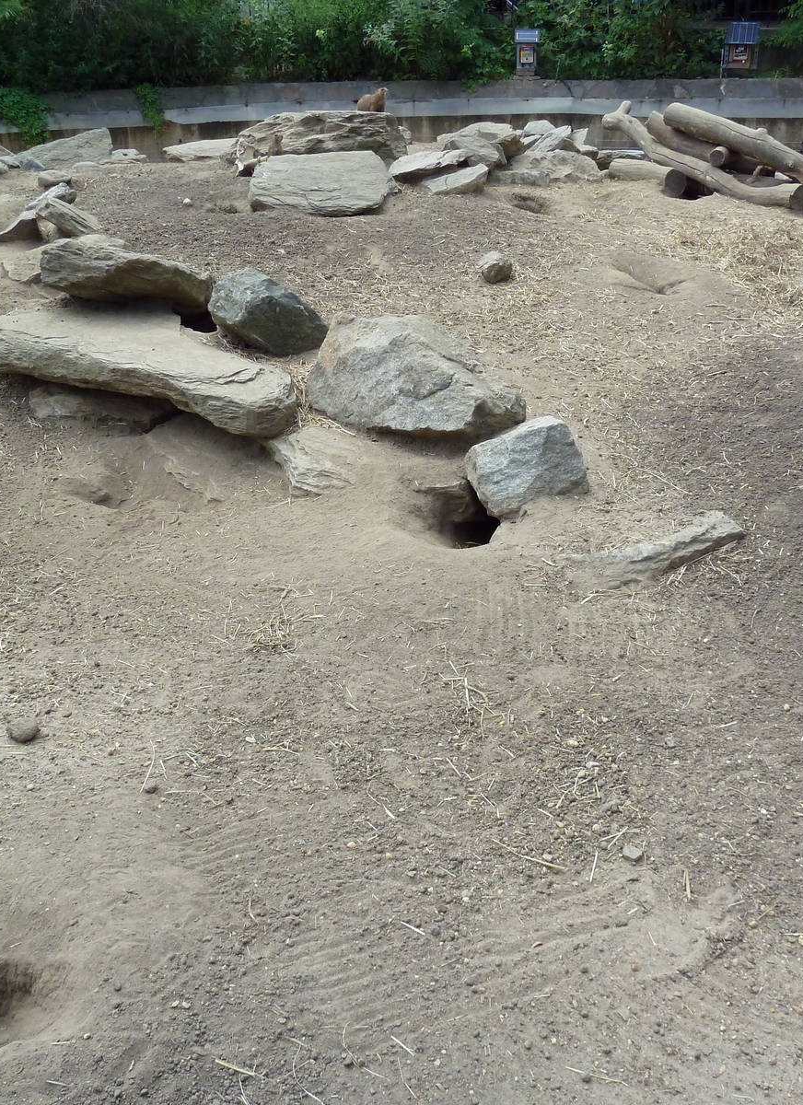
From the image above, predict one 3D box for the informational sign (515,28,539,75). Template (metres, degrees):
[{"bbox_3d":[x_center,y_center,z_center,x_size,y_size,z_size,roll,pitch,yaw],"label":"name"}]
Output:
[{"bbox_3d":[1.462,-5.835,12.400,0.260,0.480,0.200,1,27,6],"label":"informational sign"}]

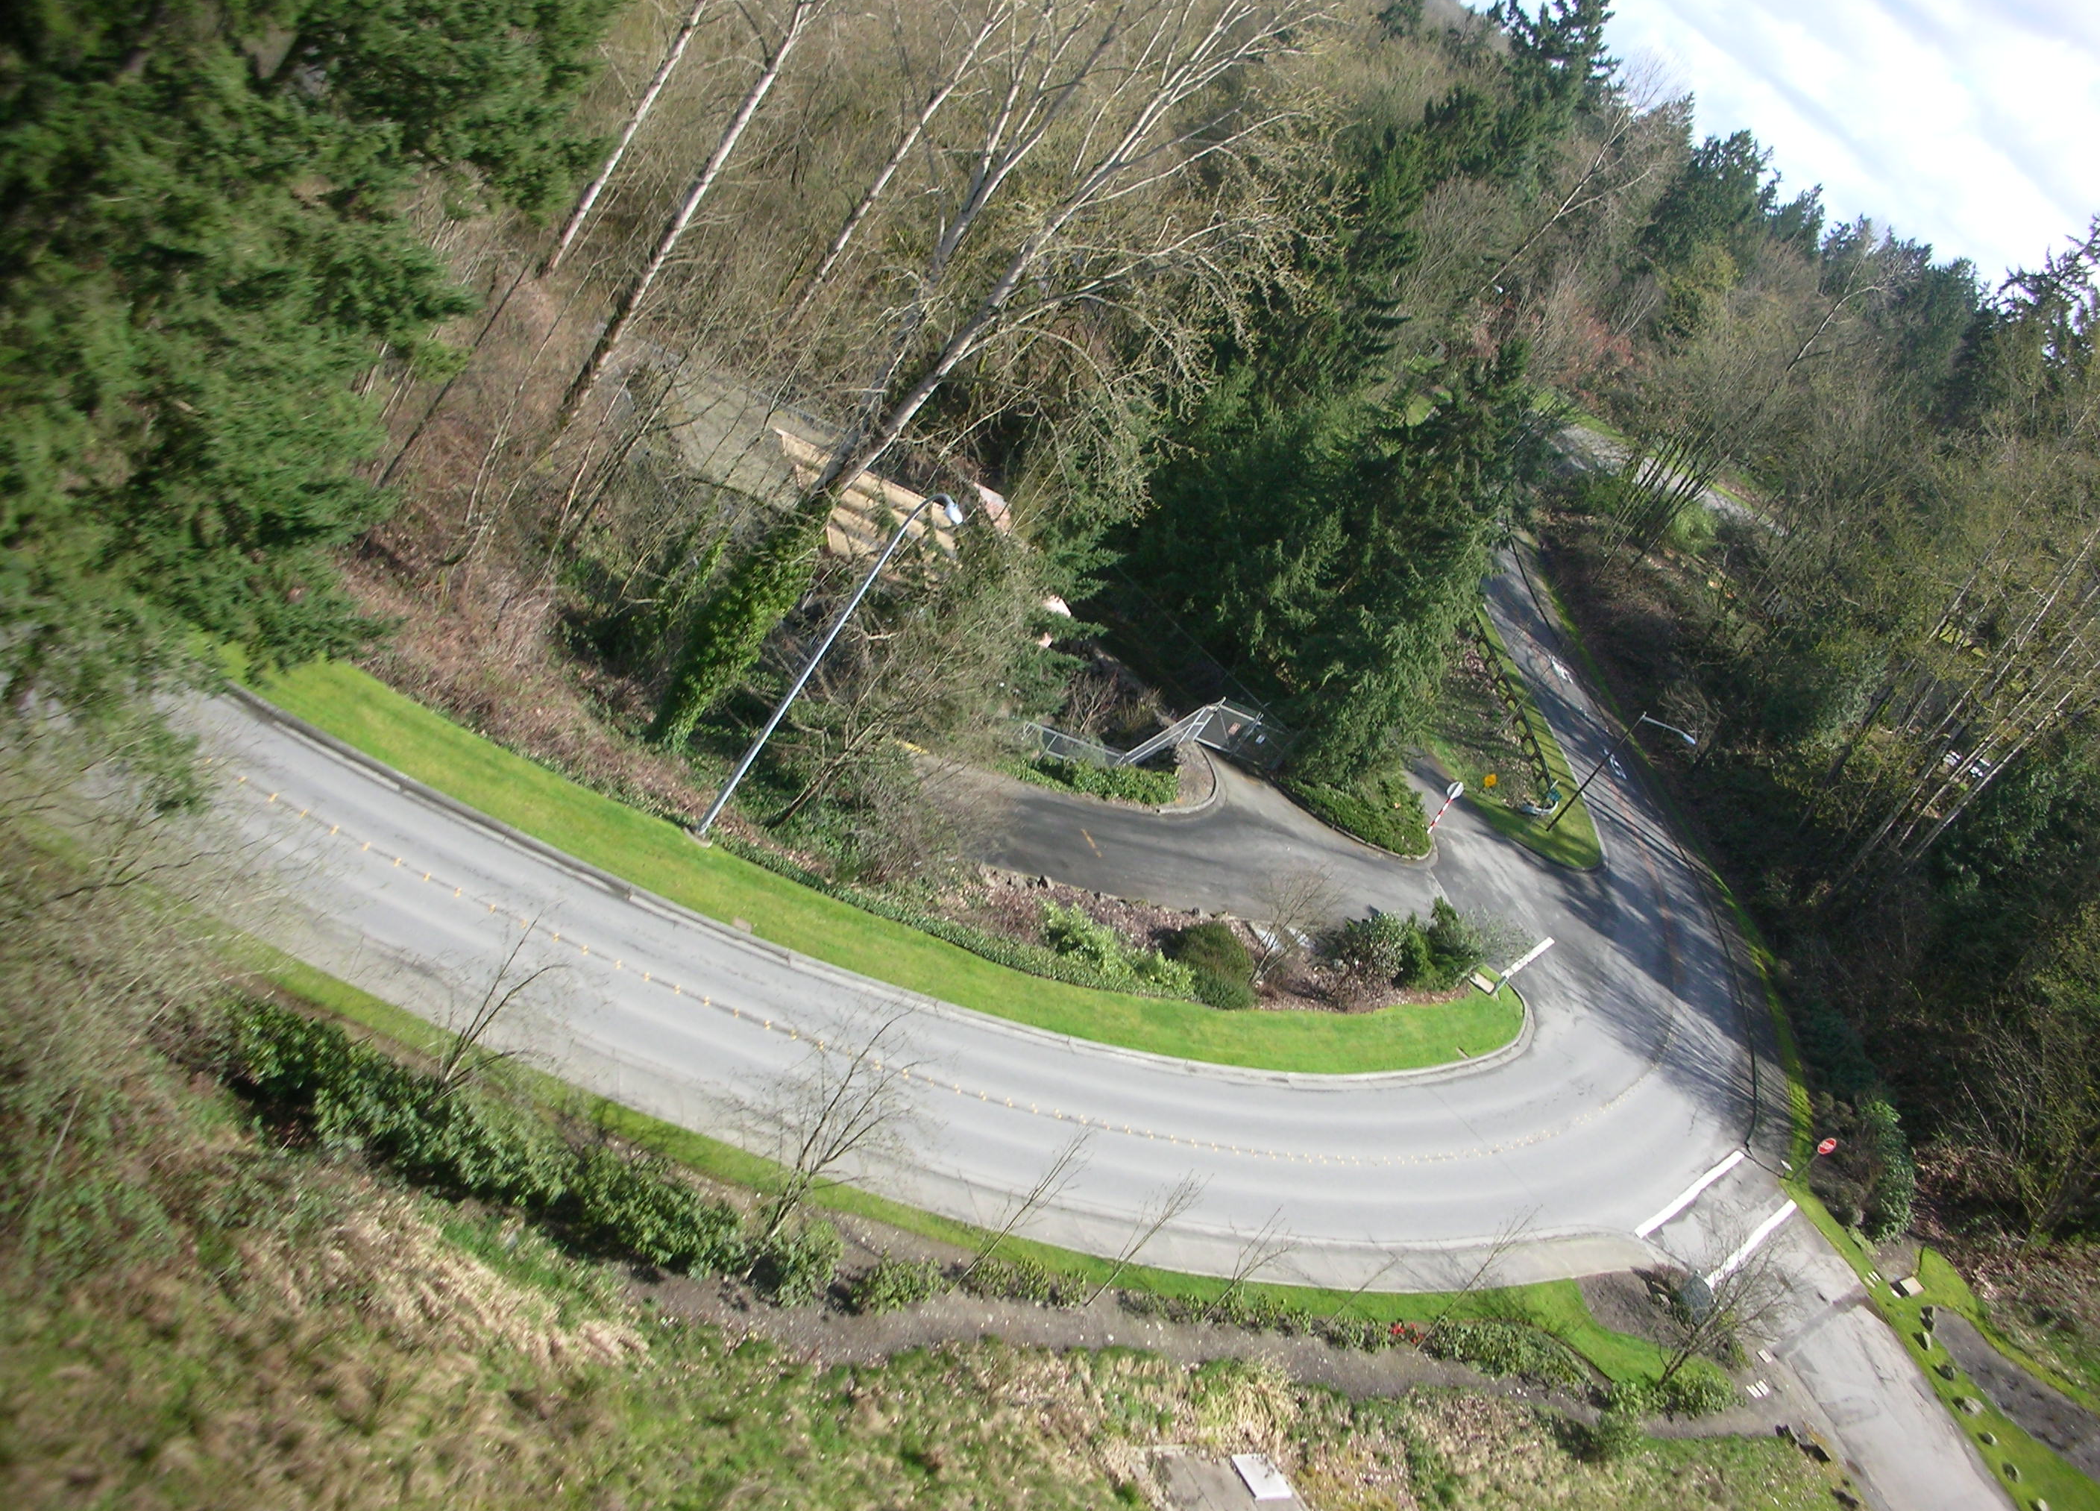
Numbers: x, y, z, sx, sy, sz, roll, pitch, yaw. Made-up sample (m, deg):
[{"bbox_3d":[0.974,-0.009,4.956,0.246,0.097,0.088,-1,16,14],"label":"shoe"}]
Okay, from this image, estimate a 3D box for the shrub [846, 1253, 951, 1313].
[{"bbox_3d":[-3.054,10.716,42.967,1.800,1.150,1.450,22,24,-33],"label":"shrub"}]

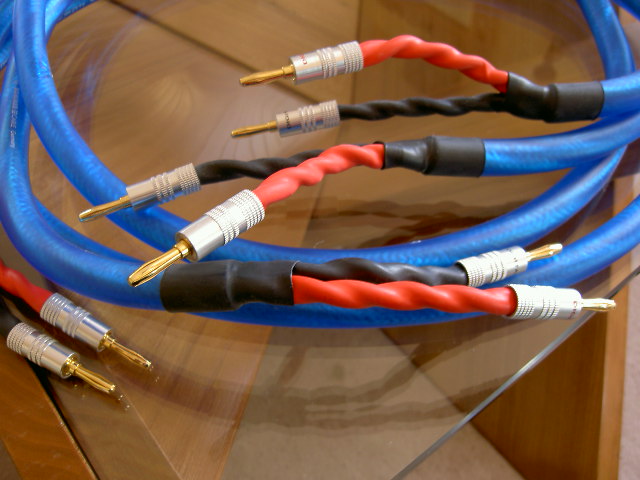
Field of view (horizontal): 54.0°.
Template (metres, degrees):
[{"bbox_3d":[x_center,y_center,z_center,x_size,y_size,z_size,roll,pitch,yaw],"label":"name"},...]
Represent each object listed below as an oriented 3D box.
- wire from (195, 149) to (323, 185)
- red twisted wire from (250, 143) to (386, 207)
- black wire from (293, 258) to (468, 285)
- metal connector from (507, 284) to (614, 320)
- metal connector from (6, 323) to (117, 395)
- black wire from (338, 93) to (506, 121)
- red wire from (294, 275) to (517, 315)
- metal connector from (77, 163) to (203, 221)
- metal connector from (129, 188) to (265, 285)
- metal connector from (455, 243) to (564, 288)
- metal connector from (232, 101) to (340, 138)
[{"bbox_3d":[-0.012,-0.029,0.231,0.066,0.010,0.010,-9,54,-2],"label":"wire"},{"bbox_3d":[0.001,-0.023,0.208,0.012,0.013,0.064,39,42,26],"label":"red twisted wire"},{"bbox_3d":[0.021,0.010,0.201,0.062,0.012,0.010,3,50,-24],"label":"black wire"},{"bbox_3d":[0.079,0.020,0.200,0.044,0.010,0.010,4,50,-24],"label":"metal connector"},{"bbox_3d":[-0.090,0.042,0.221,0.044,0.010,0.010,22,57,16],"label":"metal connector"},{"bbox_3d":[0.041,-0.054,0.254,0.066,0.009,0.009,-3,53,5],"label":"black wire"},{"bbox_3d":[0.025,0.017,0.189,0.067,0.010,0.009,3,53,-3],"label":"red wire"},{"bbox_3d":[-0.066,-0.016,0.228,0.044,0.010,0.010,-21,56,-8],"label":"metal connector"},{"bbox_3d":[-0.034,0.000,0.175,0.010,0.010,0.044,36,53,24],"label":"metal connector"},{"bbox_3d":[0.069,0.007,0.223,0.044,0.010,0.010,-14,54,-21],"label":"metal connector"},{"bbox_3d":[-0.014,-0.047,0.255,0.044,0.010,0.010,-12,54,-1],"label":"metal connector"}]

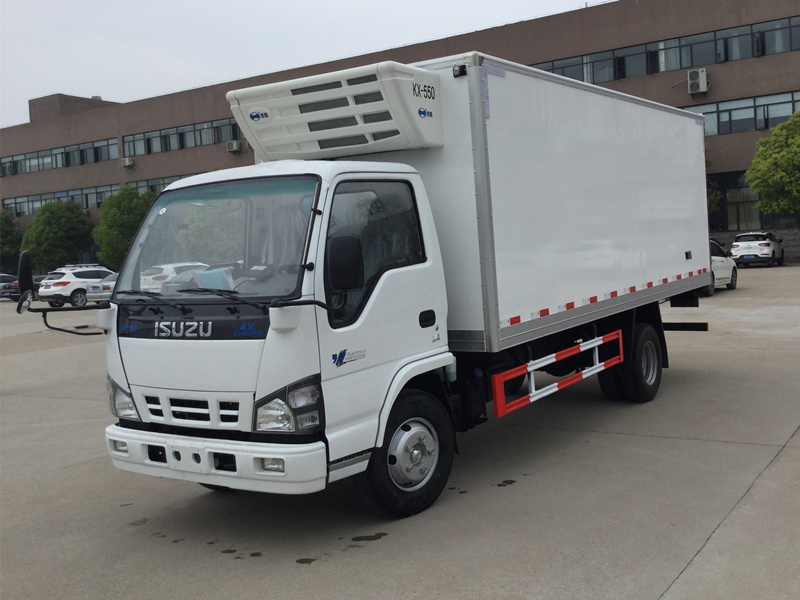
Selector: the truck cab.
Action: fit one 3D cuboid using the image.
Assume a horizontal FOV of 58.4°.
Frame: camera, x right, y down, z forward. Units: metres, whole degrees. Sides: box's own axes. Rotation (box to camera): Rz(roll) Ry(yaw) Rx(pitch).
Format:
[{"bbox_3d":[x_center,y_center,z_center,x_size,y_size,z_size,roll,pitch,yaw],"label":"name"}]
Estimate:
[{"bbox_3d":[-0.802,0.243,4.722,1.978,2.234,1.589,0,6,39],"label":"truck cab"}]

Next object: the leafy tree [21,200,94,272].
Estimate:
[{"bbox_3d":[-19.362,-3.081,40.500,4.200,5.088,4.200,0,7,39],"label":"leafy tree"}]

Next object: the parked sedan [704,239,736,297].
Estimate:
[{"bbox_3d":[8.200,-0.966,20.162,1.790,1.470,4.500,0,7,39],"label":"parked sedan"}]

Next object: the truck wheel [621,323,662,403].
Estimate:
[{"bbox_3d":[2.381,0.616,7.131,0.210,0.799,0.799,0,6,39],"label":"truck wheel"}]

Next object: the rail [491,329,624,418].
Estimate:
[{"bbox_3d":[1.305,0.535,5.675,0.072,0.307,2.204,0,6,39],"label":"rail"}]

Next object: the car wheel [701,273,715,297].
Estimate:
[{"bbox_3d":[8.019,-0.405,18.736,0.220,0.630,0.630,0,7,40],"label":"car wheel"}]

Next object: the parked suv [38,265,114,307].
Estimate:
[{"bbox_3d":[-12.905,-0.713,30.485,1.820,1.680,4.420,-1,6,33],"label":"parked suv"}]

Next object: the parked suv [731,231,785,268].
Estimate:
[{"bbox_3d":[17.136,-2.542,34.017,1.830,1.650,4.450,0,6,36],"label":"parked suv"}]

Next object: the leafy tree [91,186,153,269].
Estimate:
[{"bbox_3d":[-14.483,-3.359,38.500,4.200,5.482,4.200,0,7,39],"label":"leafy tree"}]

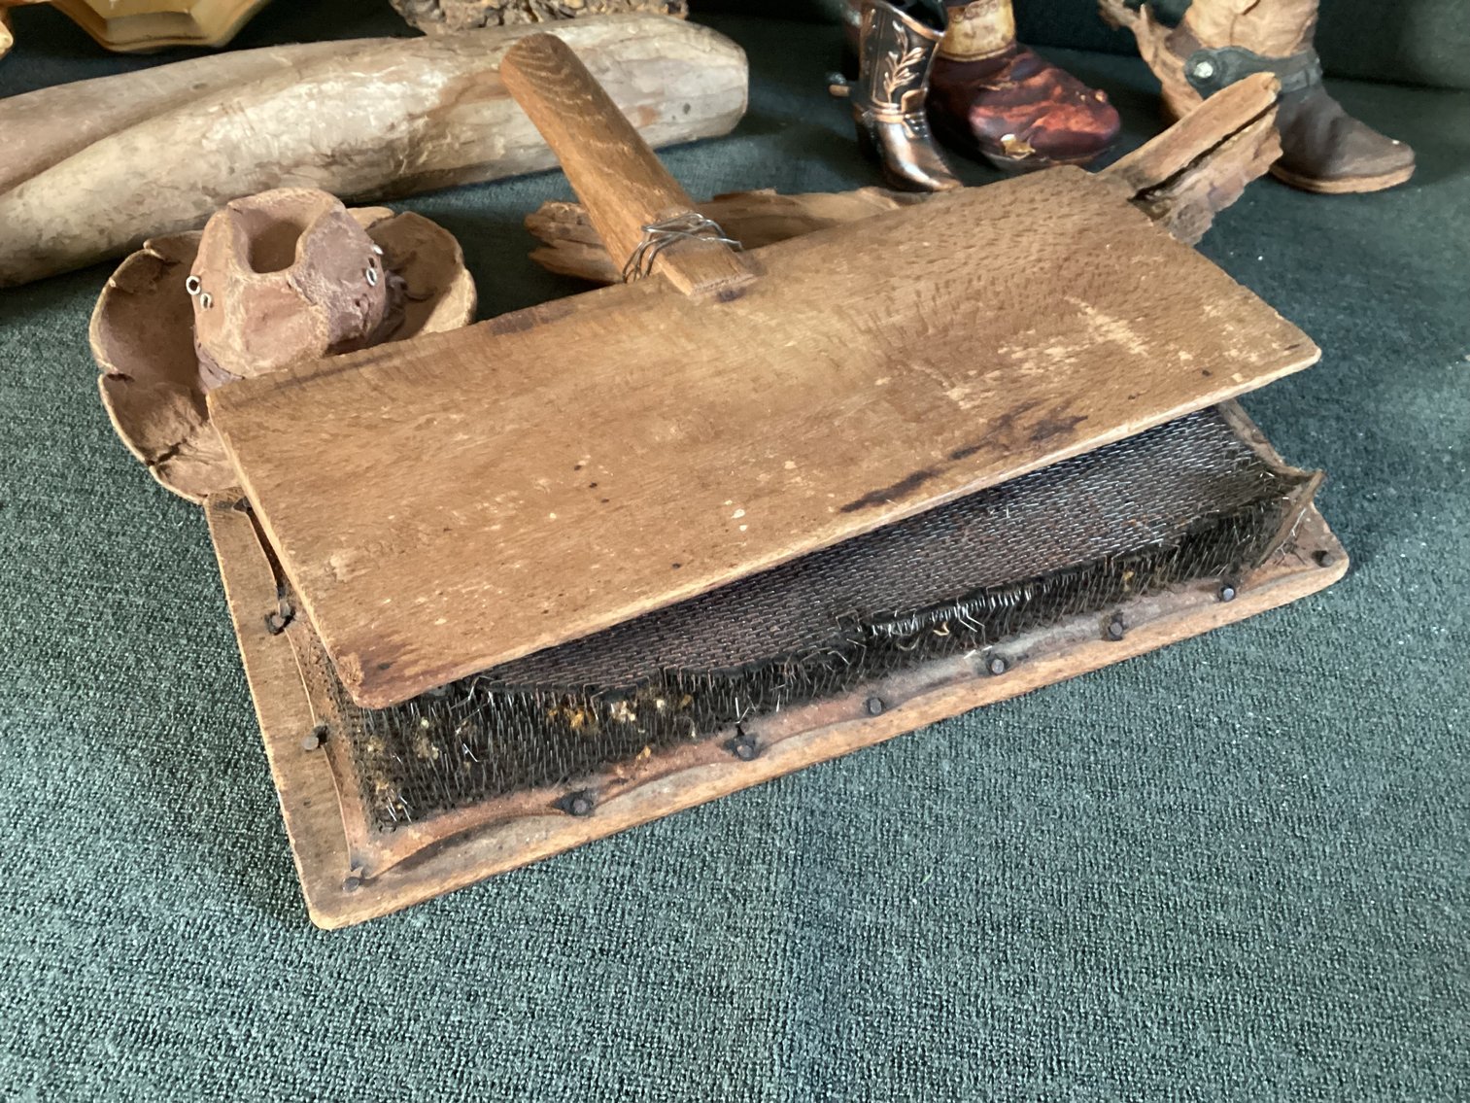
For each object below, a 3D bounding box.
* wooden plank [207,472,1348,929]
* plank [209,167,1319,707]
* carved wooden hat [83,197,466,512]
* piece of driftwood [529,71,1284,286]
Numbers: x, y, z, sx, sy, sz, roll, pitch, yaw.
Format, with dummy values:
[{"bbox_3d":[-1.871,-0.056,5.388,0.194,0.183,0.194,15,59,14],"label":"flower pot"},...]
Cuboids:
[{"bbox_3d":[0.015,-0.007,0.376,0.299,0.021,0.140,-16,51,-18],"label":"wooden plank"},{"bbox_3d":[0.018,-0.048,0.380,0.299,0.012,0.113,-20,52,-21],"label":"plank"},{"bbox_3d":[-0.138,-0.078,0.406,0.109,0.054,0.110,-5,49,-9],"label":"carved wooden hat"},{"bbox_3d":[0.061,-0.114,0.402,0.250,0.042,0.045,-10,48,-14],"label":"piece of driftwood"}]

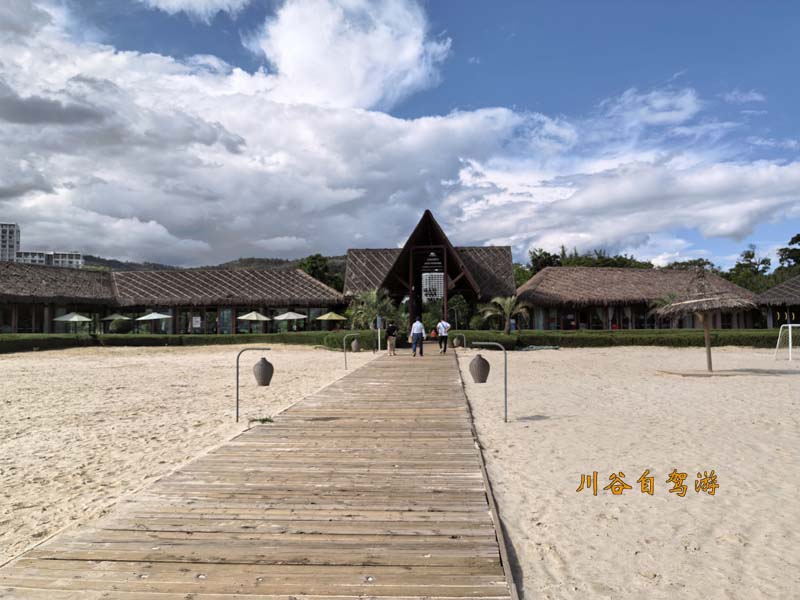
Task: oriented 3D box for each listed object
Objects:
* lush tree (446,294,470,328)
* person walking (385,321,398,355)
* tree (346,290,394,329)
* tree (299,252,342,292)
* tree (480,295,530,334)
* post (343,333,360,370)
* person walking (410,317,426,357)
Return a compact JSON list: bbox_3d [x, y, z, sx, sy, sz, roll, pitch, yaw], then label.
[{"bbox_3d":[4.423,1.338,48.000,2.300,3.600,2.300,-1,-2,4],"label":"lush tree"},{"bbox_3d":[-0.364,1.715,27.700,0.500,1.580,0.380,-1,-2,4],"label":"person walking"},{"bbox_3d":[-1.867,1.116,39.500,3.000,3.600,3.000,-1,-2,4],"label":"tree"},{"bbox_3d":[-9.173,-0.721,72.000,5.800,9.600,5.800,-1,-2,4],"label":"tree"},{"bbox_3d":[6.397,1.240,38.200,3.100,3.100,3.100,-1,-2,4],"label":"tree"},{"bbox_3d":[-1.545,1.668,20.000,0.560,1.180,0.300,-1,-2,4],"label":"post"},{"bbox_3d":[0.823,1.619,27.300,0.620,1.720,0.420,-1,-2,4],"label":"person walking"}]

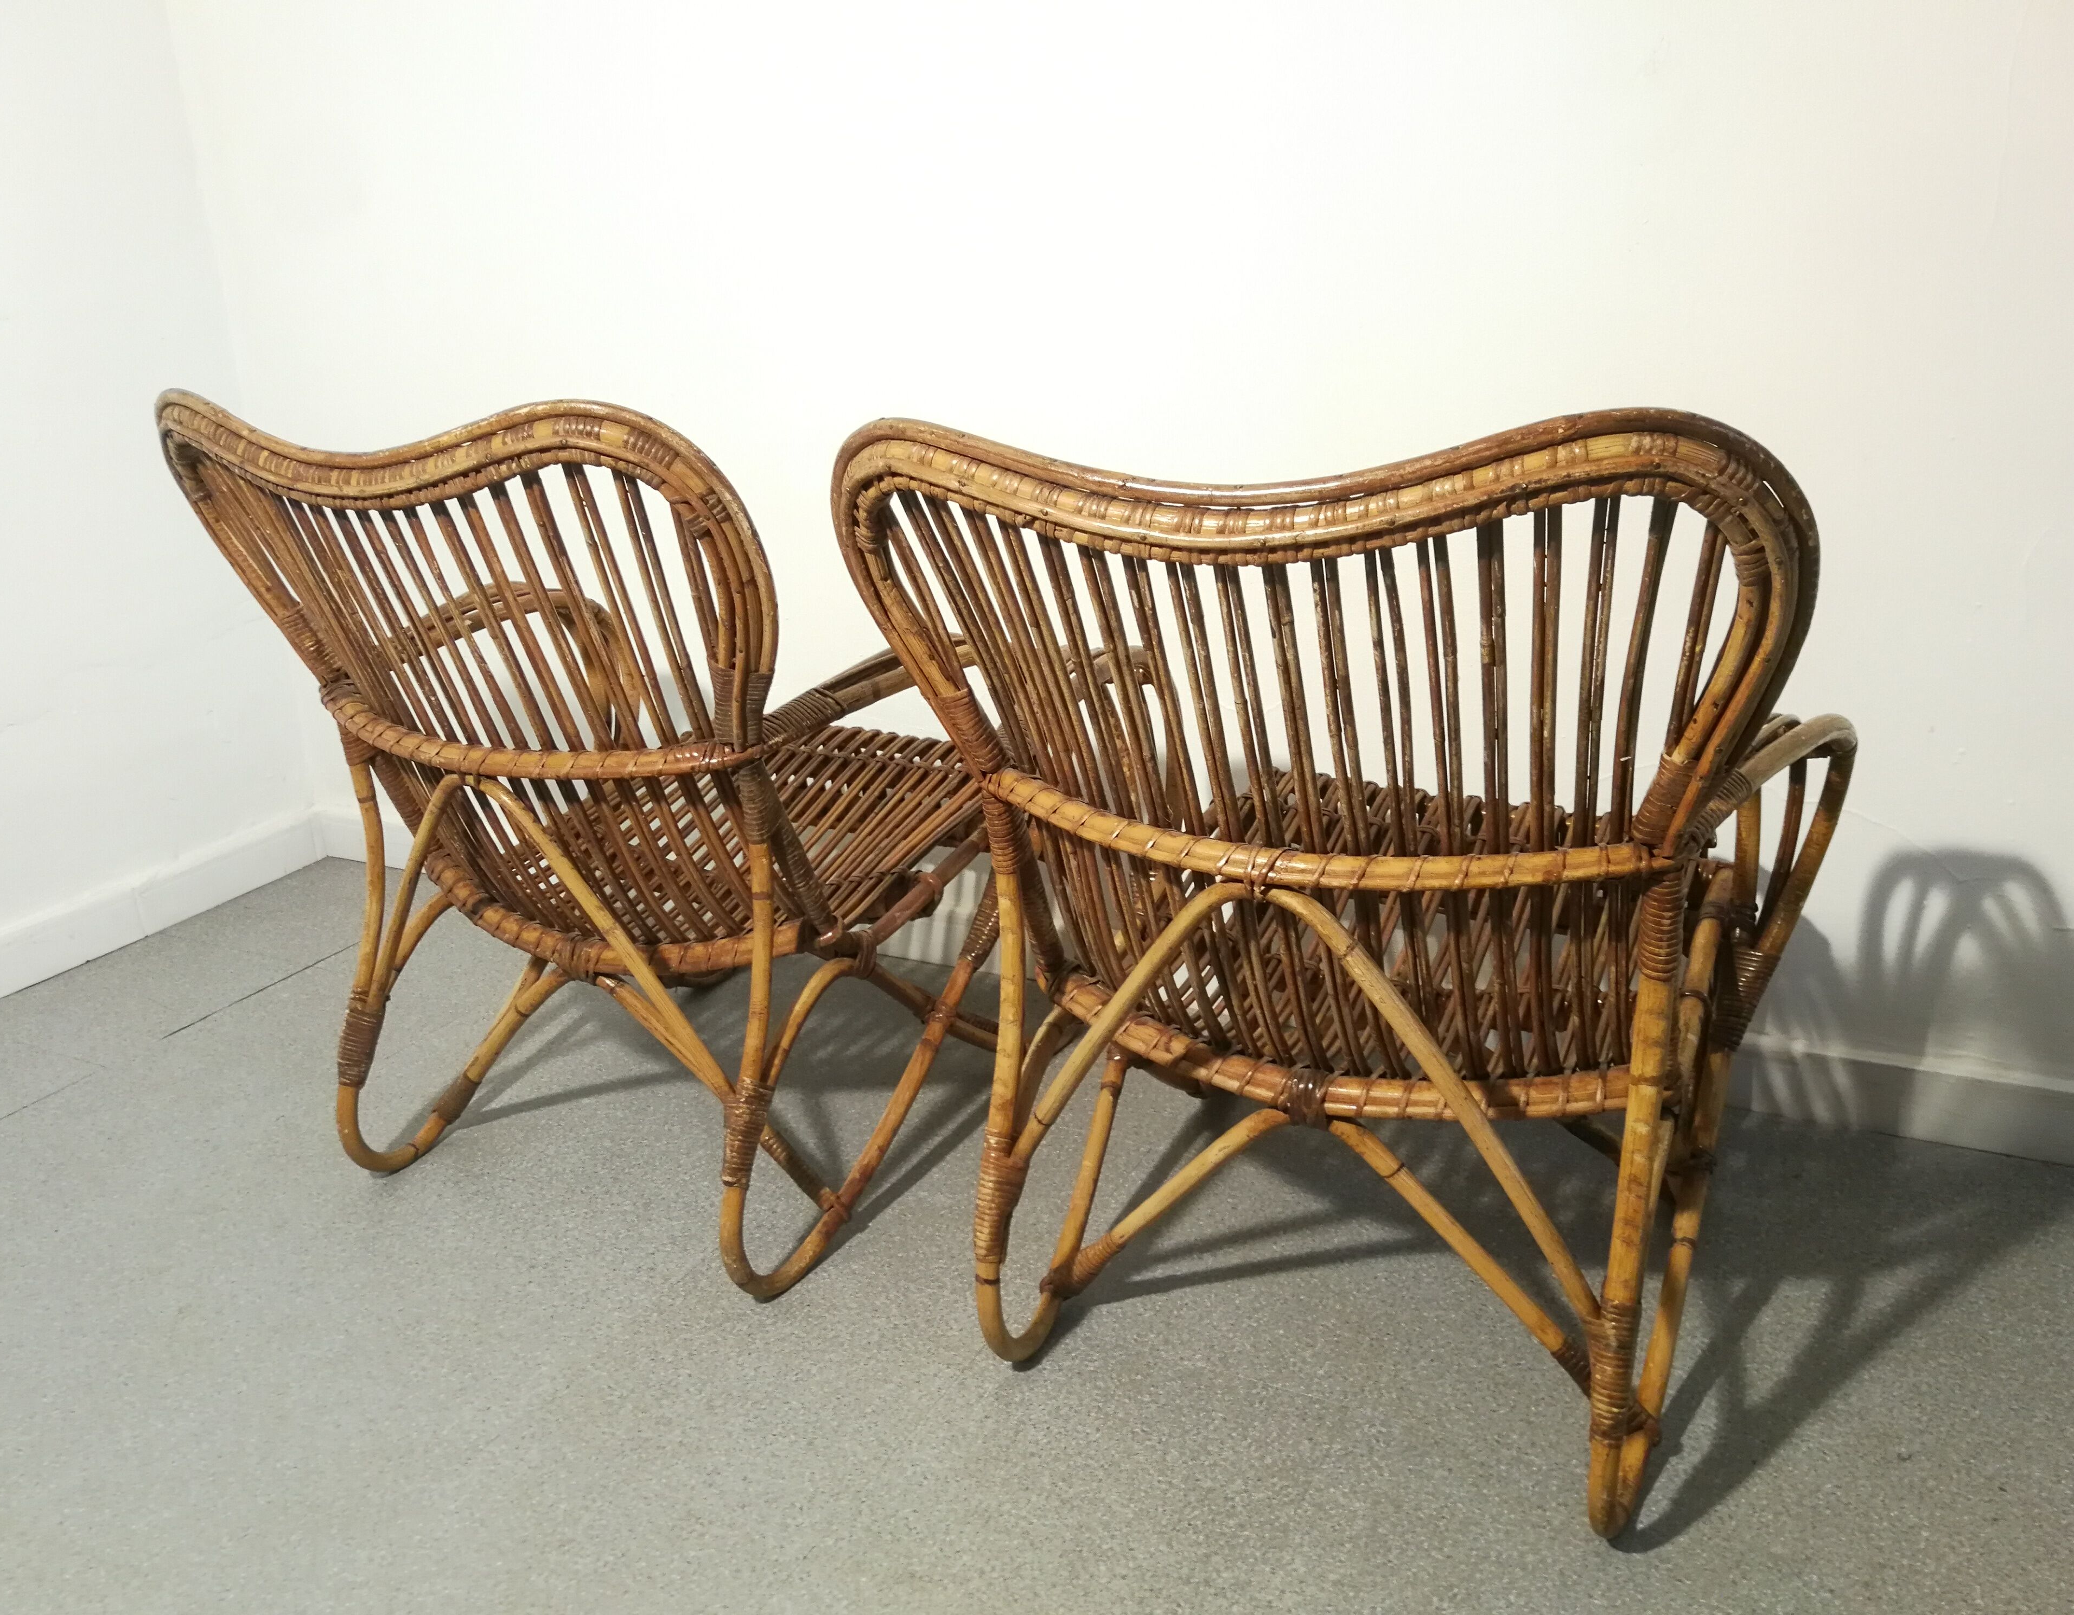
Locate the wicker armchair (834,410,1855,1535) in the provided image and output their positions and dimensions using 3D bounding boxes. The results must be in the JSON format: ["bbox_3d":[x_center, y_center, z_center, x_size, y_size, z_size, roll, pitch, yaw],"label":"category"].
[{"bbox_3d":[0.291,0.045,1.407,0.683,0.820,0.725,8,22,26],"label":"wicker armchair"}]

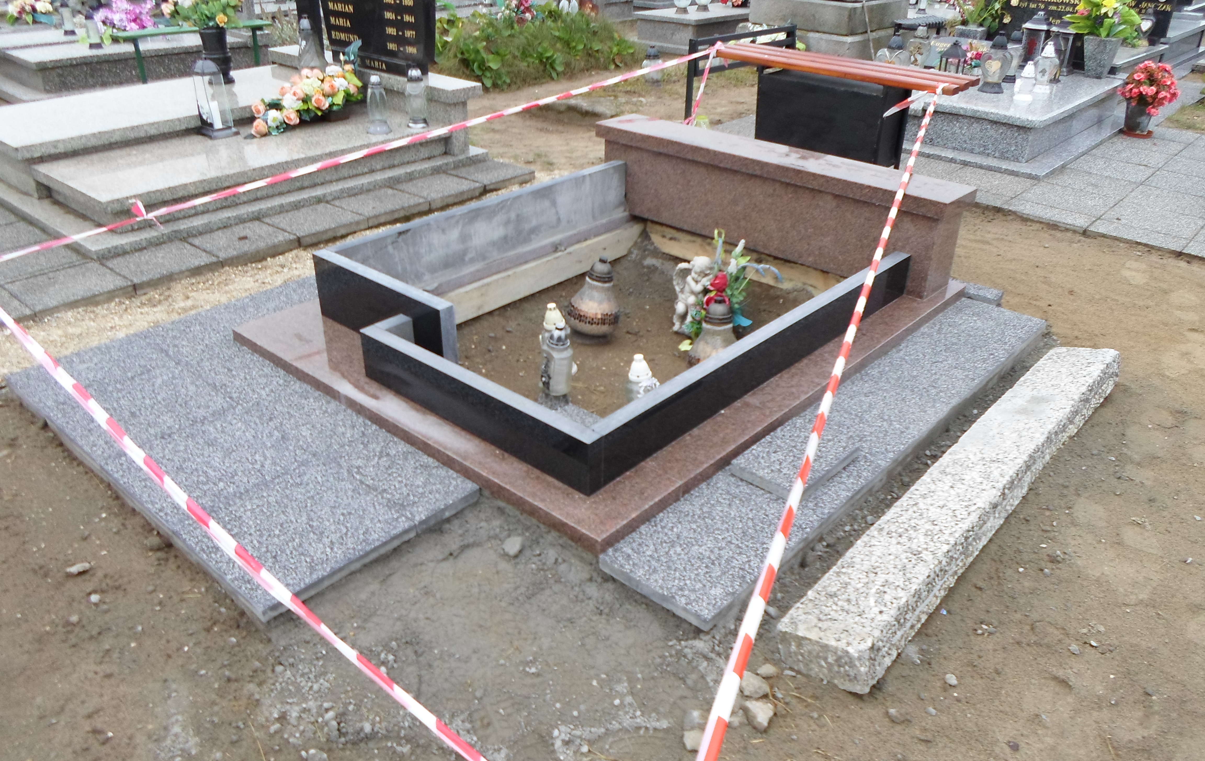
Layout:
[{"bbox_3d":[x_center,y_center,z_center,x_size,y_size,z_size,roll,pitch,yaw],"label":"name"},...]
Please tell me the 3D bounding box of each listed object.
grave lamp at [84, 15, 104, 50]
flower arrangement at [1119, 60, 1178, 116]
[{"bbox_3d":[-4.028,-2.765,6.872,0.115,0.250,0.115,-14,32,-25],"label":"grave lamp"},{"bbox_3d":[3.482,-1.861,5.550,0.360,0.330,0.360,20,33,31],"label":"flower arrangement"}]

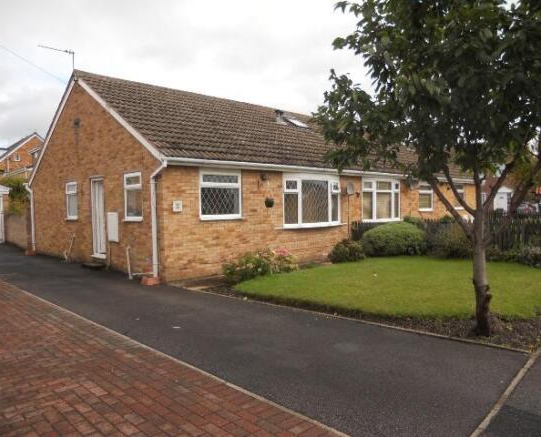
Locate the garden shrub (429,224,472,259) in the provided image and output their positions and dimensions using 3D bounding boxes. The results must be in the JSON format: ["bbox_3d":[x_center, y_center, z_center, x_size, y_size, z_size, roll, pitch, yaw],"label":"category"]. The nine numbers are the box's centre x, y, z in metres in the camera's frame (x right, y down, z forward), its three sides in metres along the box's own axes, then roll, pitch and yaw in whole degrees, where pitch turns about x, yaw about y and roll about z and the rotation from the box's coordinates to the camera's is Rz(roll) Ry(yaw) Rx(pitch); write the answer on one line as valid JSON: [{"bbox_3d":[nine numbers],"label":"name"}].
[{"bbox_3d":[4.698,0.584,11.800,1.050,0.850,1.000,-2,2,-42],"label":"garden shrub"}]

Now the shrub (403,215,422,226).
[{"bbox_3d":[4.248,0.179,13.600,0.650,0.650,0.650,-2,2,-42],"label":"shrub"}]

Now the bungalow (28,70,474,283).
[{"bbox_3d":[-0.160,-1.636,17.787,14.600,5.500,10.200,-2,2,-42],"label":"bungalow"}]

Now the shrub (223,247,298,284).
[{"bbox_3d":[-0.219,1.007,9.950,1.650,0.720,1.050,-2,2,-42],"label":"shrub"}]

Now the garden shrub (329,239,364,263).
[{"bbox_3d":[2.073,0.859,12.400,0.900,0.640,0.850,-1,1,0],"label":"garden shrub"}]

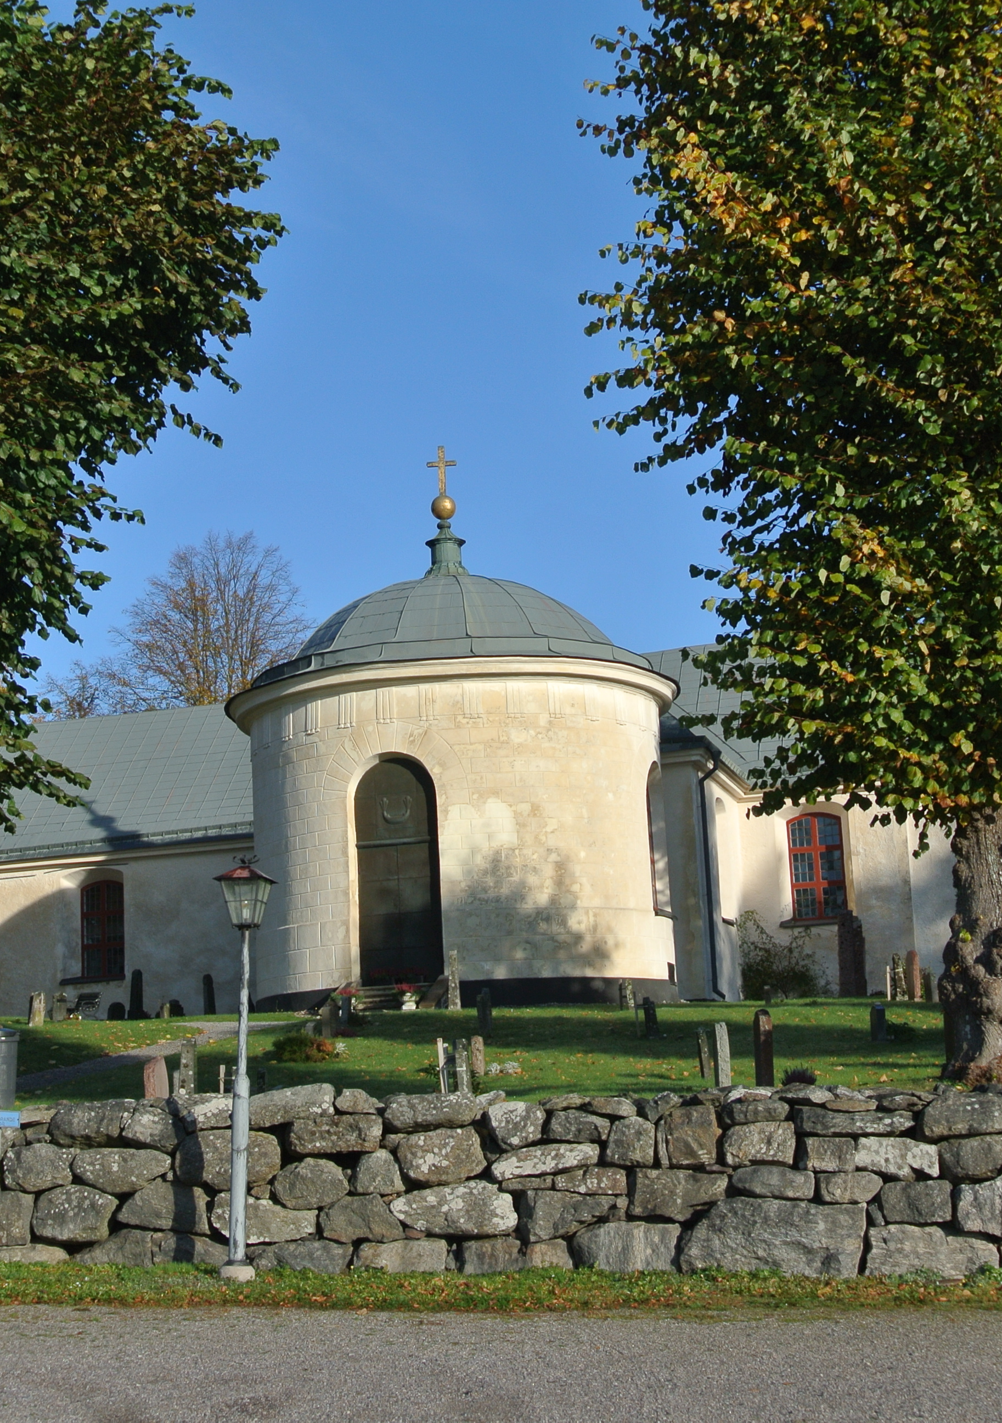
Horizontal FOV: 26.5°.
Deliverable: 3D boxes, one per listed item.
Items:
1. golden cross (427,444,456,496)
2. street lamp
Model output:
[{"bbox_3d":[-1.379,-5.850,51.482,0.732,1.238,0.130,-5,-11,15],"label":"golden cross"},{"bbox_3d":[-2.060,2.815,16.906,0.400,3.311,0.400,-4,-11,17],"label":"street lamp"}]

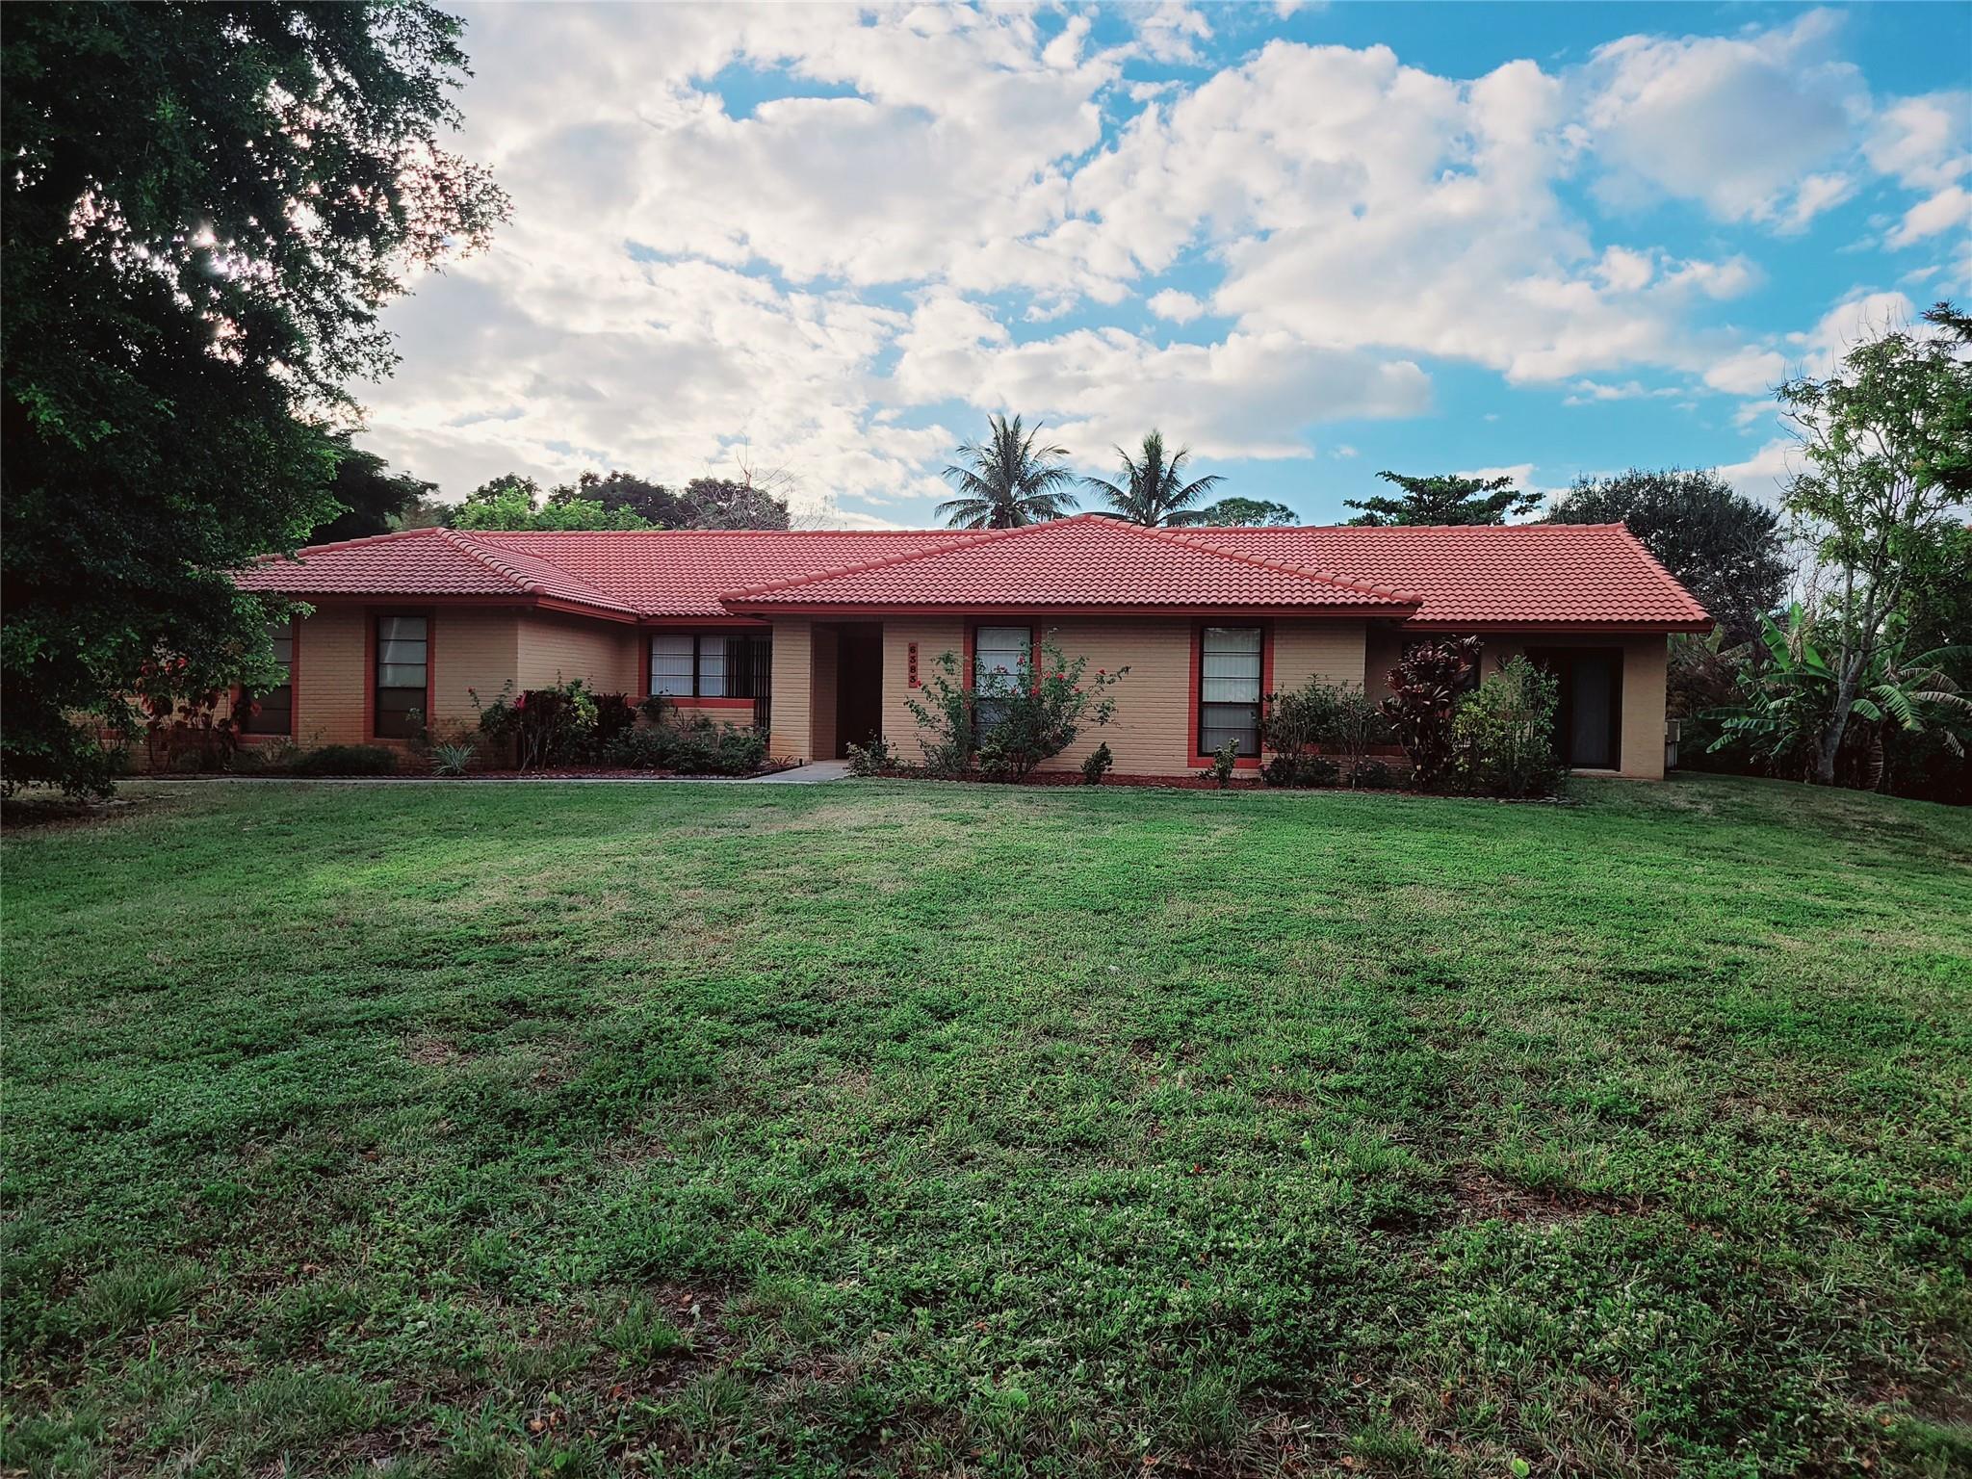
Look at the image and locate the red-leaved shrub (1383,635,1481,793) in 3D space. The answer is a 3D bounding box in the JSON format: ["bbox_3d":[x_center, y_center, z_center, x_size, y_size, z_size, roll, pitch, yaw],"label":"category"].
[{"bbox_3d":[6.444,-0.367,21.400,1.450,2.230,1.300,1,0,12],"label":"red-leaved shrub"}]

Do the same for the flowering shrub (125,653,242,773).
[{"bbox_3d":[-11.509,-0.377,21.299,1.650,1.720,1.400,1,1,0],"label":"flowering shrub"}]

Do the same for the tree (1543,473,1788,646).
[{"bbox_3d":[16.495,-2.960,36.019,6.200,7.300,6.000,1,0,12],"label":"tree"}]

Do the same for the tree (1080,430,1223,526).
[{"bbox_3d":[5.530,-5.126,49.921,5.100,10.540,5.100,1,1,0],"label":"tree"}]

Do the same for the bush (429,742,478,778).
[{"bbox_3d":[-7.396,0.279,20.609,0.680,0.500,0.650,1,1,0],"label":"bush"}]

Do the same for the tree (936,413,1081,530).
[{"bbox_3d":[0.674,-5.591,52.031,5.300,11.700,5.200,1,0,12],"label":"tree"}]

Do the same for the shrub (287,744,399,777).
[{"bbox_3d":[-9.945,0.322,22.900,1.500,0.480,0.950,1,0,12],"label":"shrub"}]

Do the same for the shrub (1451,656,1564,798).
[{"bbox_3d":[7.359,-0.196,20.900,1.550,2.020,1.400,1,0,12],"label":"shrub"}]

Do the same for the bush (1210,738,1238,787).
[{"bbox_3d":[3.439,0.345,21.400,0.440,0.710,0.420,1,0,12],"label":"bush"}]

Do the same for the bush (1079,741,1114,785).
[{"bbox_3d":[1.633,0.351,21.800,0.500,0.630,0.470,1,0,12],"label":"bush"}]

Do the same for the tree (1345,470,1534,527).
[{"bbox_3d":[12.863,-3.616,41.943,6.200,7.970,6.000,1,1,0],"label":"tree"}]

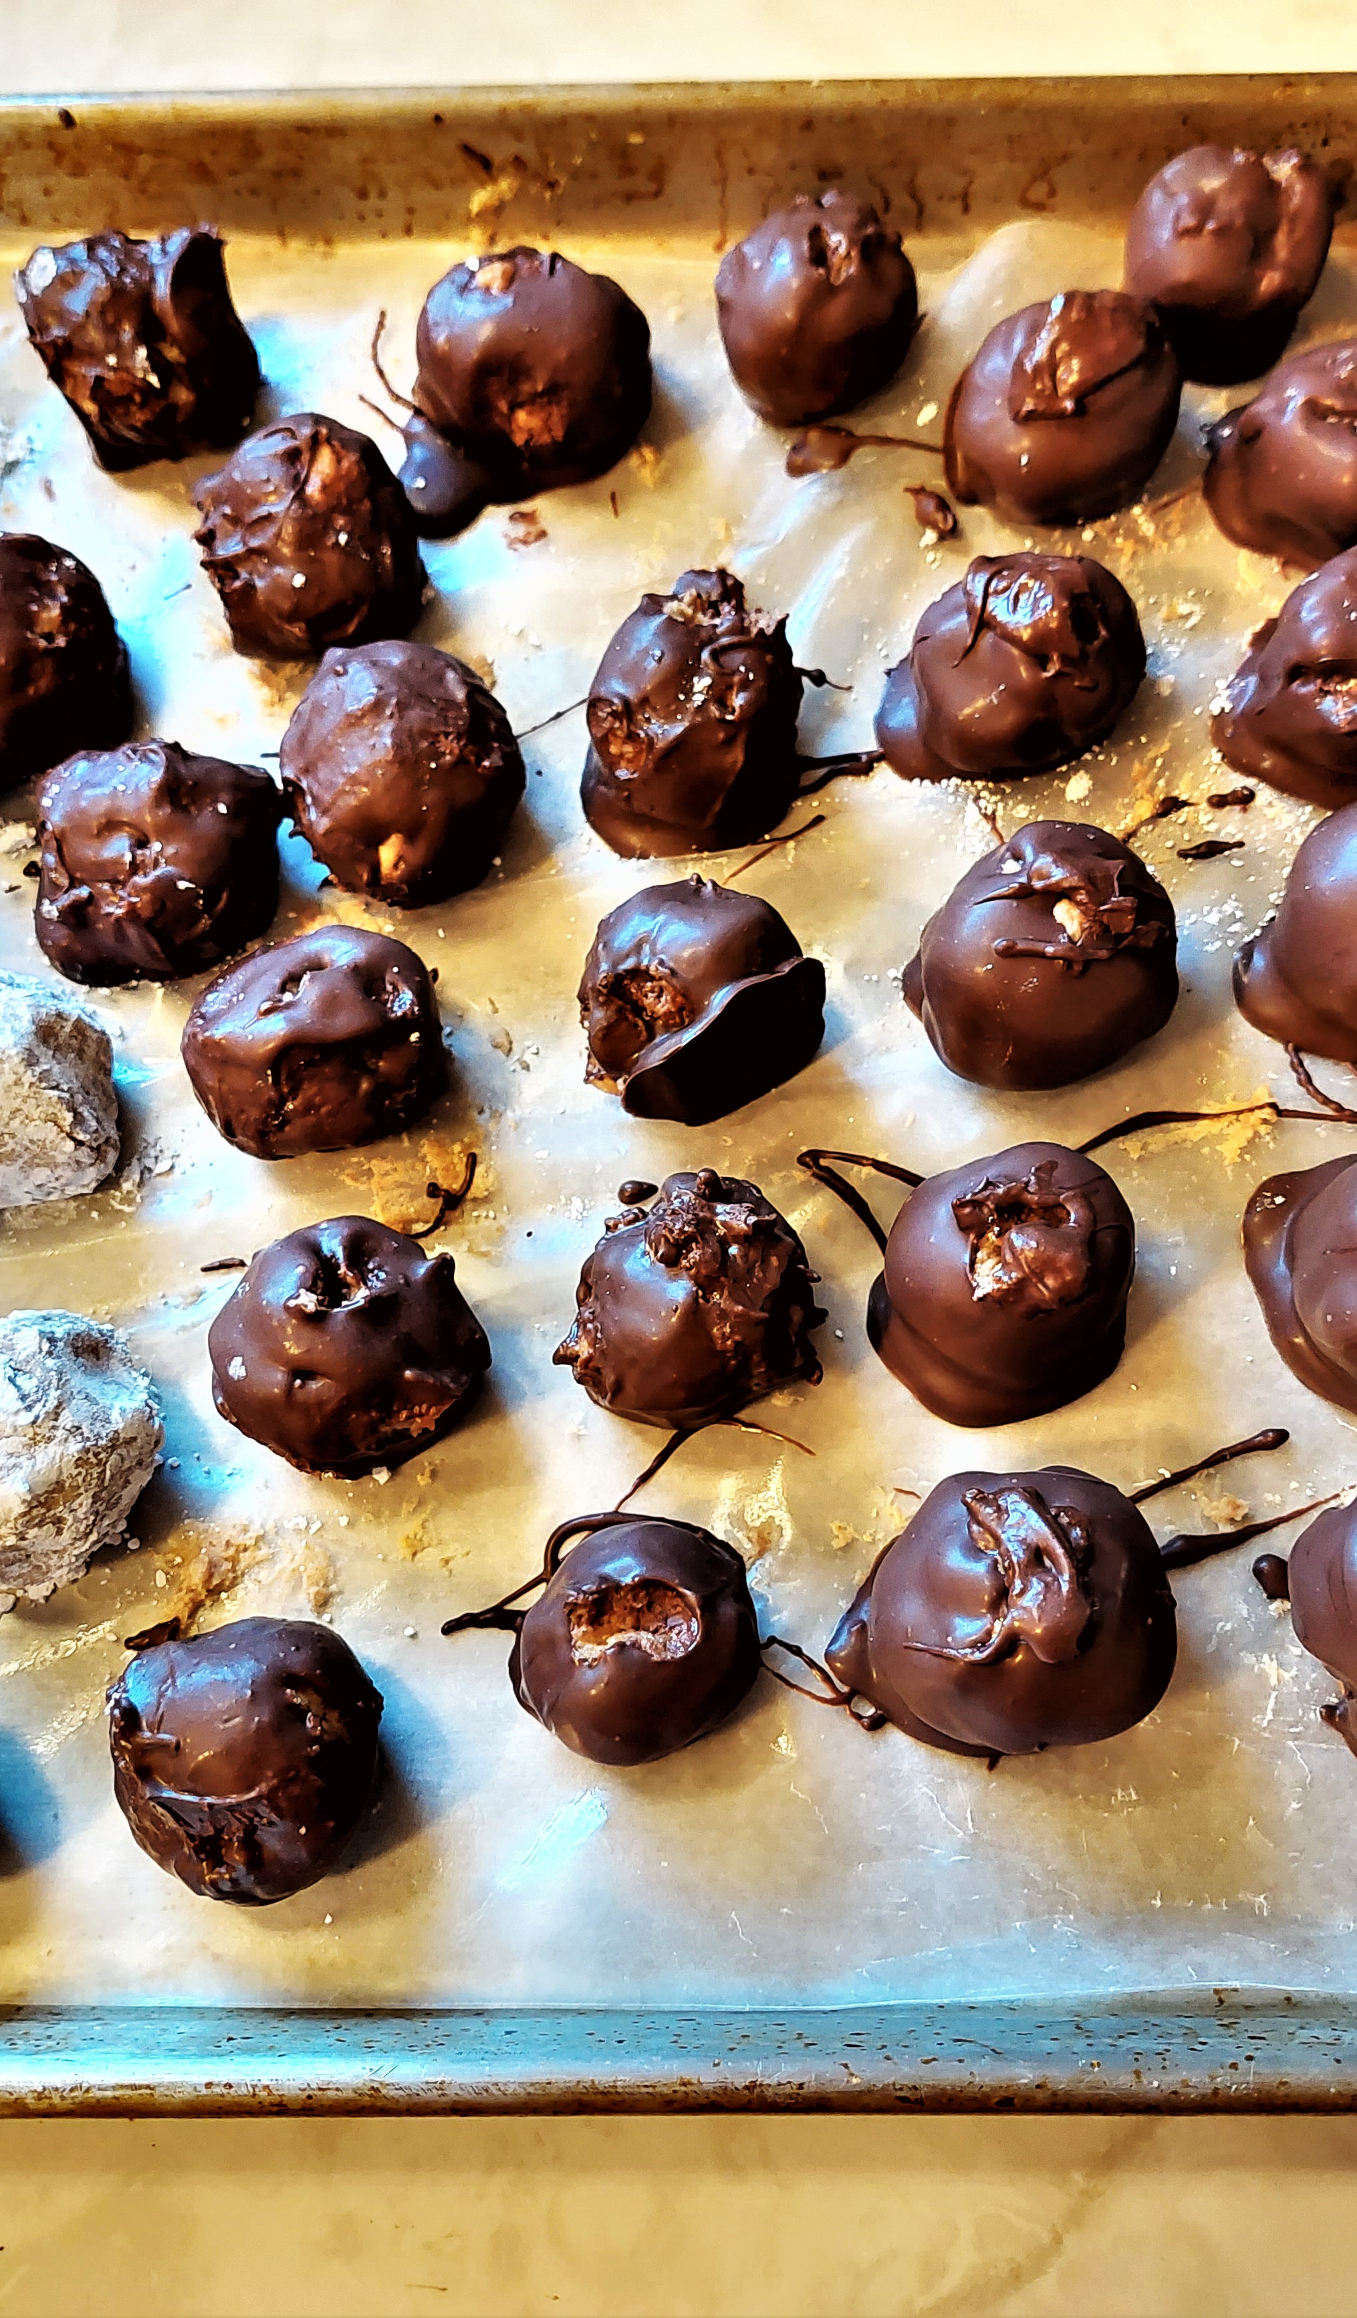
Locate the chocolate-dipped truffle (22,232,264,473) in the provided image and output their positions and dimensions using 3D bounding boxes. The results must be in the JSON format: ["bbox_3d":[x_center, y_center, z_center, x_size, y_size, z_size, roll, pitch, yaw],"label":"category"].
[{"bbox_3d":[-0.092,-0.139,0.368,0.041,0.037,0.041,0,70,1],"label":"chocolate-dipped truffle"}]

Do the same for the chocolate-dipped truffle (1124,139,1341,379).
[{"bbox_3d":[0.093,-0.152,0.365,0.036,0.036,0.037,-1,72,1],"label":"chocolate-dipped truffle"}]

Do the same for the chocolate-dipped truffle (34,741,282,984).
[{"bbox_3d":[-0.080,-0.046,0.330,0.037,0.034,0.038,-1,72,1],"label":"chocolate-dipped truffle"}]

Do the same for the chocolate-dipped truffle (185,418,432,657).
[{"bbox_3d":[-0.061,-0.103,0.354,0.038,0.036,0.040,-1,72,1],"label":"chocolate-dipped truffle"}]

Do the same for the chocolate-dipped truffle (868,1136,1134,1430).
[{"bbox_3d":[0.046,0.018,0.306,0.038,0.035,0.041,-1,72,1],"label":"chocolate-dipped truffle"}]

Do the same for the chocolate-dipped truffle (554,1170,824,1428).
[{"bbox_3d":[0.002,0.020,0.313,0.039,0.034,0.038,-1,72,1],"label":"chocolate-dipped truffle"}]

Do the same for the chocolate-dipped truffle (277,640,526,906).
[{"bbox_3d":[-0.044,-0.061,0.339,0.039,0.035,0.043,0,70,1],"label":"chocolate-dipped truffle"}]

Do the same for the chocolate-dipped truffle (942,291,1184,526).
[{"bbox_3d":[0.065,-0.127,0.361,0.040,0.034,0.039,0,70,1],"label":"chocolate-dipped truffle"}]

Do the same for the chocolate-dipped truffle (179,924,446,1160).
[{"bbox_3d":[-0.056,-0.018,0.328,0.040,0.034,0.036,-1,72,1],"label":"chocolate-dipped truffle"}]

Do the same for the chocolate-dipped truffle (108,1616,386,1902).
[{"bbox_3d":[-0.058,0.081,0.289,0.037,0.033,0.037,0,70,1],"label":"chocolate-dipped truffle"}]

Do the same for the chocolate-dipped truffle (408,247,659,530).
[{"bbox_3d":[-0.025,-0.126,0.352,0.041,0.039,0.045,-1,72,1],"label":"chocolate-dipped truffle"}]

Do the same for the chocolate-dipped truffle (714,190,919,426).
[{"bbox_3d":[0.024,-0.146,0.367,0.035,0.034,0.040,-1,72,1],"label":"chocolate-dipped truffle"}]

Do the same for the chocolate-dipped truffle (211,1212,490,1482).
[{"bbox_3d":[-0.047,0.027,0.309,0.040,0.033,0.038,0,70,1],"label":"chocolate-dipped truffle"}]

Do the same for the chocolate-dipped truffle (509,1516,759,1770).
[{"bbox_3d":[-0.006,0.067,0.300,0.036,0.031,0.035,-1,72,1],"label":"chocolate-dipped truffle"}]

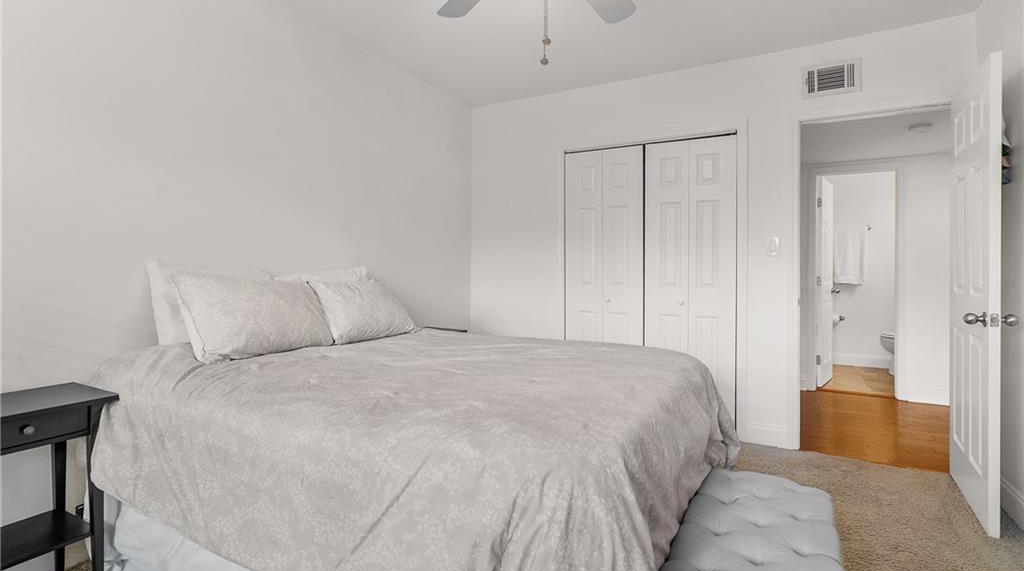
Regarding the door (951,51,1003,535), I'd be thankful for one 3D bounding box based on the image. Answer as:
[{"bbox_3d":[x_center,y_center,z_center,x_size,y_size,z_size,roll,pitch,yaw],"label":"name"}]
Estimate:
[{"bbox_3d":[2.222,0.033,2.203,0.040,2.010,0.760,0,1,35],"label":"door"}]

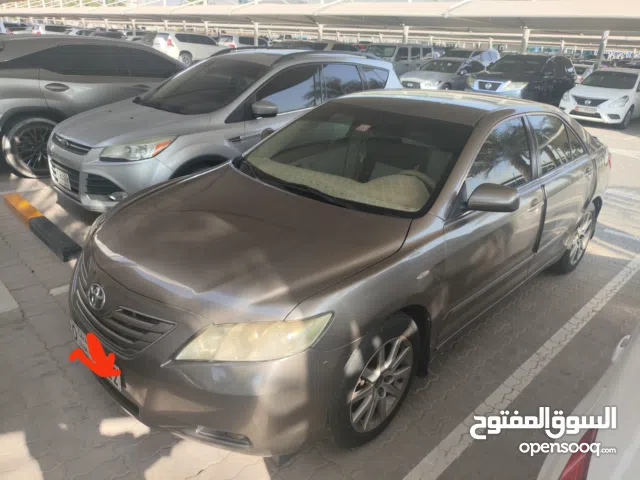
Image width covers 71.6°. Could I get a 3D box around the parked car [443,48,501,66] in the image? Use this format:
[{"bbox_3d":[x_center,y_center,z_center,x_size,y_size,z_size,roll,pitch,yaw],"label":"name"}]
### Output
[{"bbox_3d":[6.606,-7.889,20.621,4.700,1.800,1.870,-19,33,-41],"label":"parked car"}]

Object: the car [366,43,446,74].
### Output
[{"bbox_3d":[2.897,-7.260,18.786,1.880,1.840,4.700,24,31,39],"label":"car"}]

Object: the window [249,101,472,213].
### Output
[{"bbox_3d":[0.169,-0.560,2.651,1.440,0.110,0.840,25,61,40],"label":"window"}]

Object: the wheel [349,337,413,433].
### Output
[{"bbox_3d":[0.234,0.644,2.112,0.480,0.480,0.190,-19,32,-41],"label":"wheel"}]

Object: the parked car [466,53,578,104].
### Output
[{"bbox_3d":[6.647,-5.237,14.812,1.960,1.780,5.000,24,31,39],"label":"parked car"}]

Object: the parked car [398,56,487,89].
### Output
[{"bbox_3d":[4.812,-5.967,16.548,4.750,1.450,1.830,-19,32,-41],"label":"parked car"}]

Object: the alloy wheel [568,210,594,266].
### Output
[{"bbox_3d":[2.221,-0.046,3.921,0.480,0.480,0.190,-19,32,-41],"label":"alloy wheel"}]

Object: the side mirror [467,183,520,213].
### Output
[{"bbox_3d":[0.834,-0.198,2.121,0.140,0.150,0.220,-19,32,-41],"label":"side mirror"}]

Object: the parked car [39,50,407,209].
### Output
[{"bbox_3d":[-0.805,-1.475,5.452,1.870,1.680,4.520,22,30,36],"label":"parked car"}]

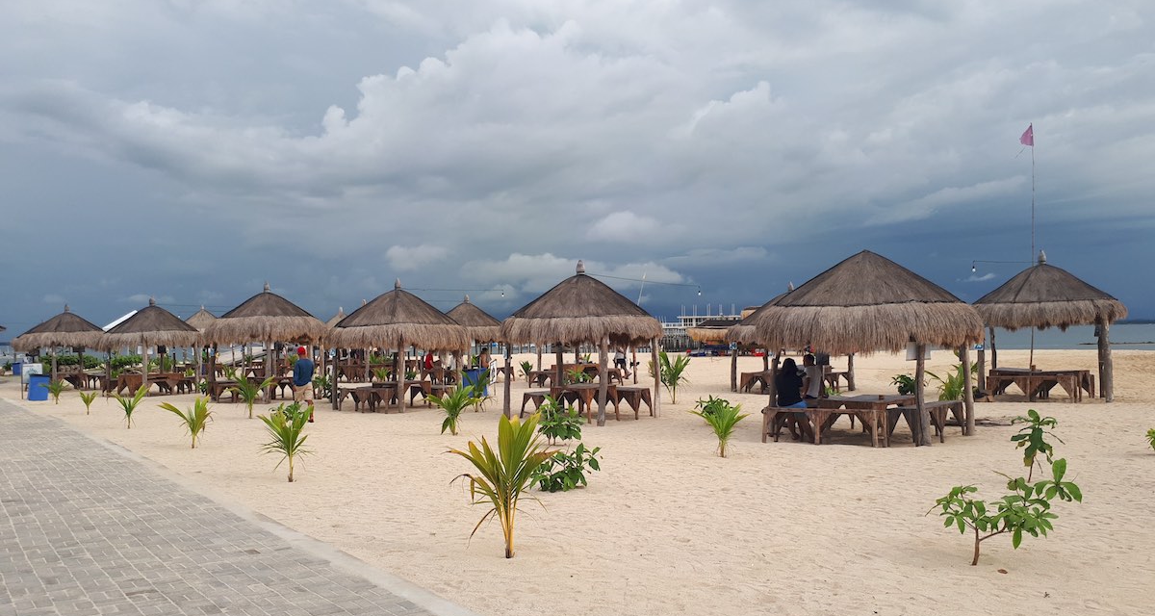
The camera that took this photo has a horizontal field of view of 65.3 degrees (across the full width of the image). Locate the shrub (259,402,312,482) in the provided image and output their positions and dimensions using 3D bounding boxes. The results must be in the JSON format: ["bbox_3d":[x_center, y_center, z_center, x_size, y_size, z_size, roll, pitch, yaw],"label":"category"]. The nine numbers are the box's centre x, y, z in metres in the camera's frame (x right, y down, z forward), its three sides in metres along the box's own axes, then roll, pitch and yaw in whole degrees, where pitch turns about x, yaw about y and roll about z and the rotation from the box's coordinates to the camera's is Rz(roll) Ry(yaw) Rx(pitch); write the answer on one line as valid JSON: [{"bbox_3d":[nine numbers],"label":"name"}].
[{"bbox_3d":[-3.652,1.685,11.285,0.680,0.980,0.660,-1,-2,-18],"label":"shrub"}]

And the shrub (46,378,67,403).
[{"bbox_3d":[-15.244,2.423,26.350,0.640,0.770,0.620,0,-2,-30],"label":"shrub"}]

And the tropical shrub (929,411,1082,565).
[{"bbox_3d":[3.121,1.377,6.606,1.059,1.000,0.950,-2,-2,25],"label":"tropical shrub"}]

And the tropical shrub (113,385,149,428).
[{"bbox_3d":[-9.241,2.060,18.617,0.720,0.860,0.660,0,-2,-26],"label":"tropical shrub"}]

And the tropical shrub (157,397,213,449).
[{"bbox_3d":[-6.412,1.873,14.705,0.882,0.838,0.838,0,-2,-24],"label":"tropical shrub"}]

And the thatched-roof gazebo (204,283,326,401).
[{"bbox_3d":[-8.767,0.957,25.404,3.300,3.296,3.300,0,-2,-19],"label":"thatched-roof gazebo"}]

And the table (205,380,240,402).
[{"bbox_3d":[-9.494,2.259,24.308,0.950,0.570,1.000,0,-2,-21],"label":"table"}]

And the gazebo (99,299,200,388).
[{"bbox_3d":[-14.798,1.325,31.311,3.200,3.270,3.200,-2,-2,40],"label":"gazebo"}]

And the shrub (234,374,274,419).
[{"bbox_3d":[-7.232,1.967,20.076,0.934,0.997,0.887,0,-2,-20],"label":"shrub"}]

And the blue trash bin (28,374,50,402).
[{"bbox_3d":[-17.024,2.514,28.453,0.570,0.810,0.570,0,-2,-31],"label":"blue trash bin"}]

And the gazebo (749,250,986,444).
[{"bbox_3d":[4.842,0.583,14.939,3.500,3.080,3.500,-2,-2,40],"label":"gazebo"}]

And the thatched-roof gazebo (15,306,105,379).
[{"bbox_3d":[-19.477,1.485,34.459,3.550,3.280,3.550,-2,-2,39],"label":"thatched-roof gazebo"}]

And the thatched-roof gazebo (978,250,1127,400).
[{"bbox_3d":[10.482,0.390,20.271,3.300,3.312,3.300,-2,-2,27],"label":"thatched-roof gazebo"}]

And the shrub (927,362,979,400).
[{"bbox_3d":[8.675,1.698,20.777,1.120,1.040,1.050,-2,-2,23],"label":"shrub"}]

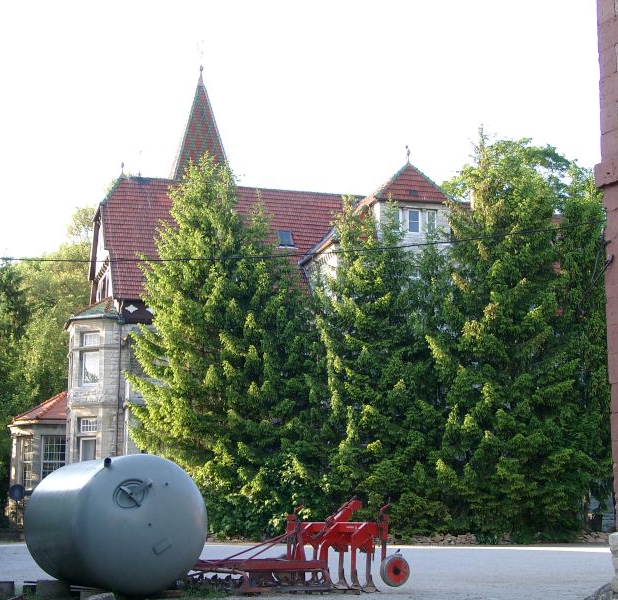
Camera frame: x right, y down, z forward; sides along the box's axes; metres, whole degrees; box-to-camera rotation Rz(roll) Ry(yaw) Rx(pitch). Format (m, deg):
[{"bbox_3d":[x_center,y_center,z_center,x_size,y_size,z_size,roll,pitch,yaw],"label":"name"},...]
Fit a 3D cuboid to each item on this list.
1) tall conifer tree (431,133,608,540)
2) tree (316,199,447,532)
[{"bbox_3d":[8.747,1.303,57.654,7.170,17.160,6.500,0,-10,0],"label":"tall conifer tree"},{"bbox_3d":[3.027,2.675,57.917,5.400,14.230,5.200,0,-10,0],"label":"tree"}]

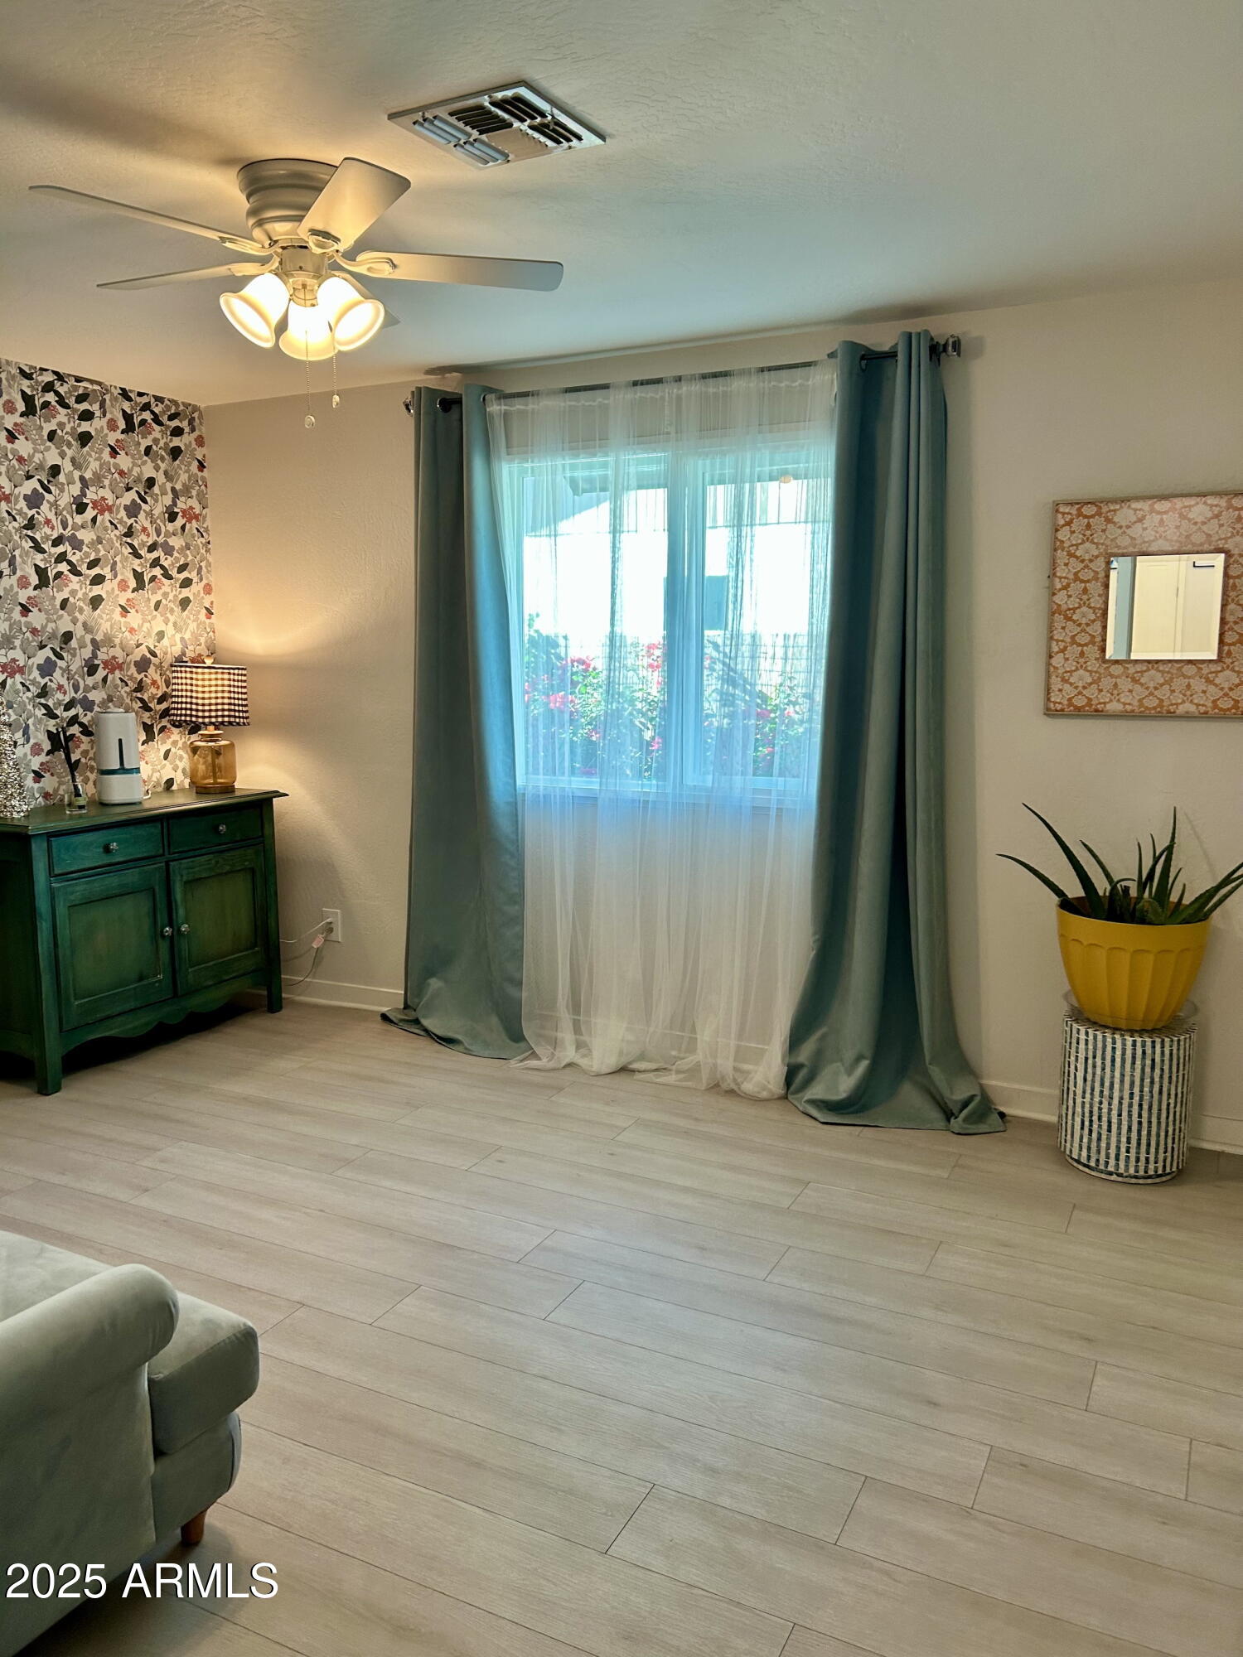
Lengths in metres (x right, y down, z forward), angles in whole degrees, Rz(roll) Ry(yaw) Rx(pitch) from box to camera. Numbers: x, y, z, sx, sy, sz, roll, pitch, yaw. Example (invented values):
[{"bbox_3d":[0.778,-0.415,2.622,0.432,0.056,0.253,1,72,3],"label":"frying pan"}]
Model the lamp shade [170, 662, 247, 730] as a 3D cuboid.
[{"bbox_3d":[-1.637,-0.531,4.951,0.300,0.235,0.300,4,9,26],"label":"lamp shade"}]

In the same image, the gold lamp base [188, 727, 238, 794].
[{"bbox_3d":[-1.639,-0.273,4.986,0.185,0.260,0.185,4,9,26],"label":"gold lamp base"}]

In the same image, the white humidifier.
[{"bbox_3d":[-1.856,-0.260,4.607,0.155,0.333,0.160,-4,9,-31],"label":"white humidifier"}]

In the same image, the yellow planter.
[{"bbox_3d":[1.423,0.382,3.477,0.400,0.312,0.400,4,9,26],"label":"yellow planter"}]

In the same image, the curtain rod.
[{"bbox_3d":[0.102,-1.463,4.058,1.980,0.066,0.090,4,9,26],"label":"curtain rod"}]

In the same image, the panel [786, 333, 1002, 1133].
[{"bbox_3d":[0.846,-0.276,3.783,0.670,2.375,0.240,4,9,26],"label":"panel"}]

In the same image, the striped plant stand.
[{"bbox_3d":[1.432,0.746,3.537,0.343,0.426,0.343,4,9,26],"label":"striped plant stand"}]

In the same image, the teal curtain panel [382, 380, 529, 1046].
[{"bbox_3d":[-0.630,-0.384,4.524,0.700,2.370,0.220,4,9,26],"label":"teal curtain panel"}]

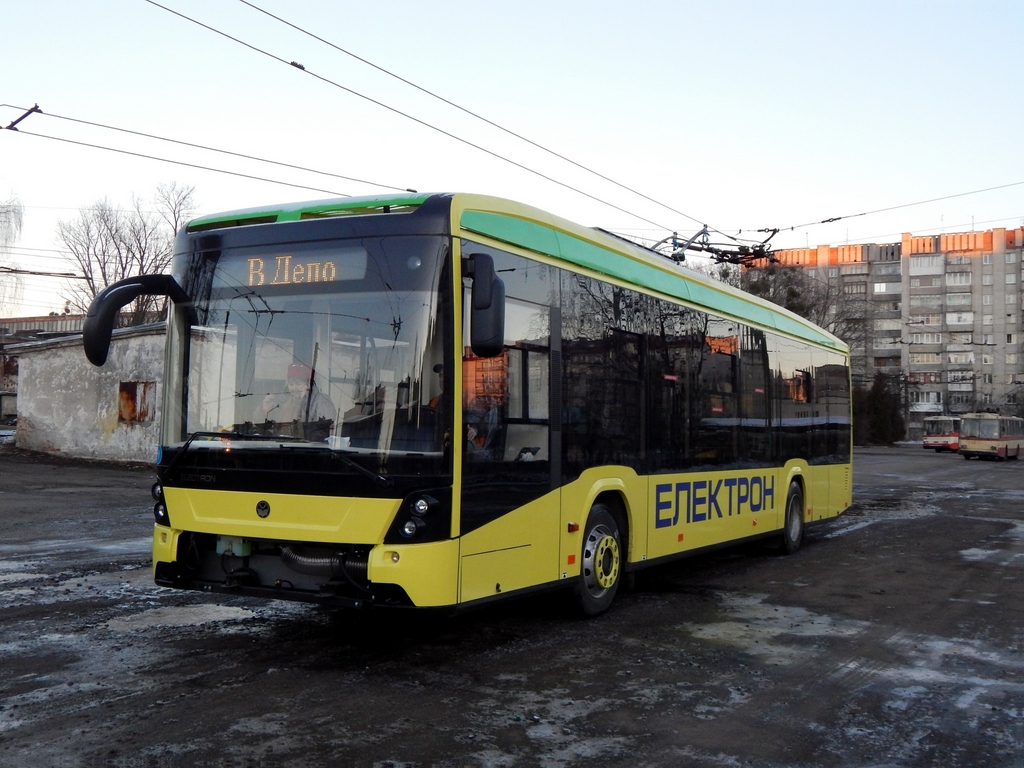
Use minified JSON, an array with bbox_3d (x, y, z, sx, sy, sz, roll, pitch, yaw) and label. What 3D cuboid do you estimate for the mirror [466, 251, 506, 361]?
[{"bbox_3d":[-0.178,-0.527,7.550,0.240,0.710,0.160,0,-3,19],"label":"mirror"}]

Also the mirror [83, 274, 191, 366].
[{"bbox_3d":[-2.895,-0.475,8.700,0.550,0.680,0.480,0,-3,30],"label":"mirror"}]

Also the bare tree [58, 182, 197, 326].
[{"bbox_3d":[-17.000,-2.900,50.000,6.500,11.900,6.000,1,-2,0],"label":"bare tree"}]

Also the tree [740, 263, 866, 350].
[{"bbox_3d":[23.900,-2.400,92.000,10.400,15.000,9.500,1,-2,0],"label":"tree"}]

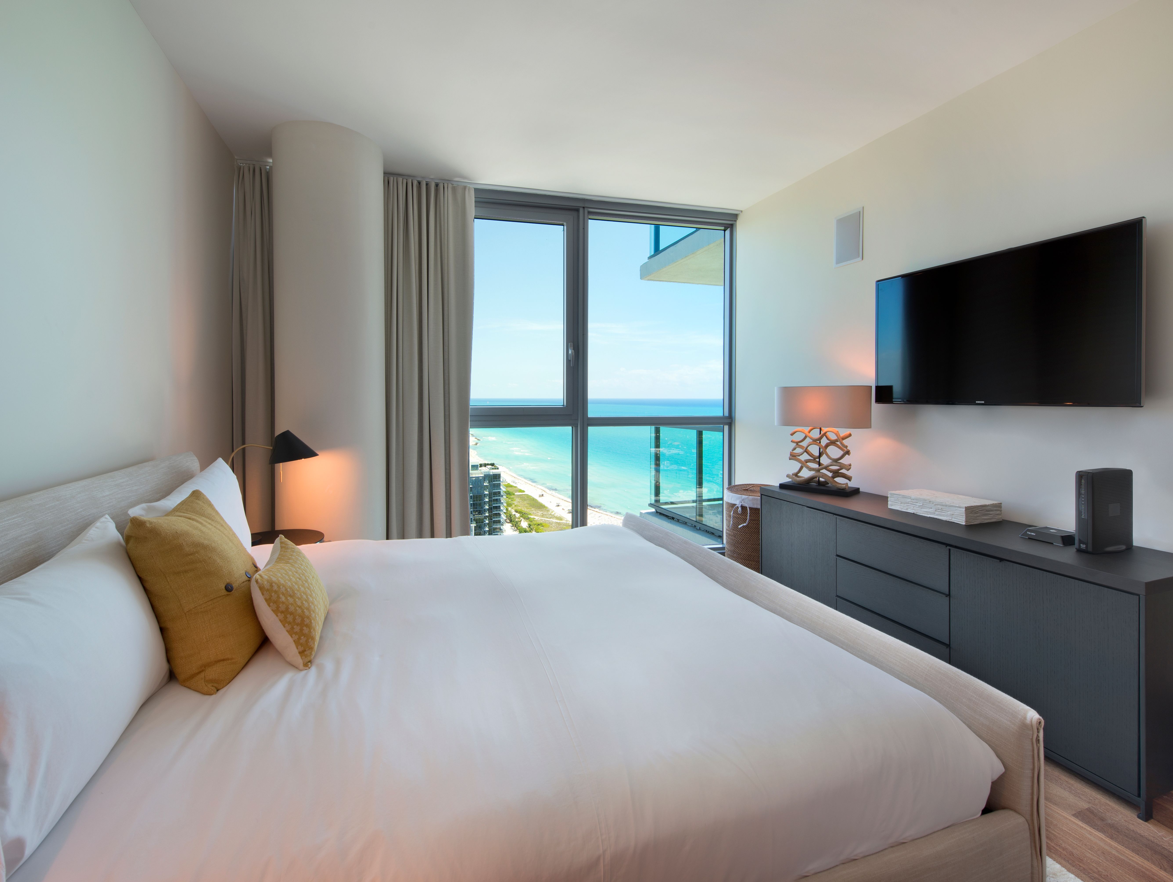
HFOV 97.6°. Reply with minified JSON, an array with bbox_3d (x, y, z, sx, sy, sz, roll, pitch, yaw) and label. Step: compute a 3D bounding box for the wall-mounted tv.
[{"bbox_3d":[1.782,-0.494,2.314,0.061,0.663,1.085,-2,4,-20],"label":"wall-mounted tv"}]

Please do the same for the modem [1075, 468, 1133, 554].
[{"bbox_3d":[1.838,0.246,1.826,0.230,0.279,0.059,-2,4,-20],"label":"modem"}]

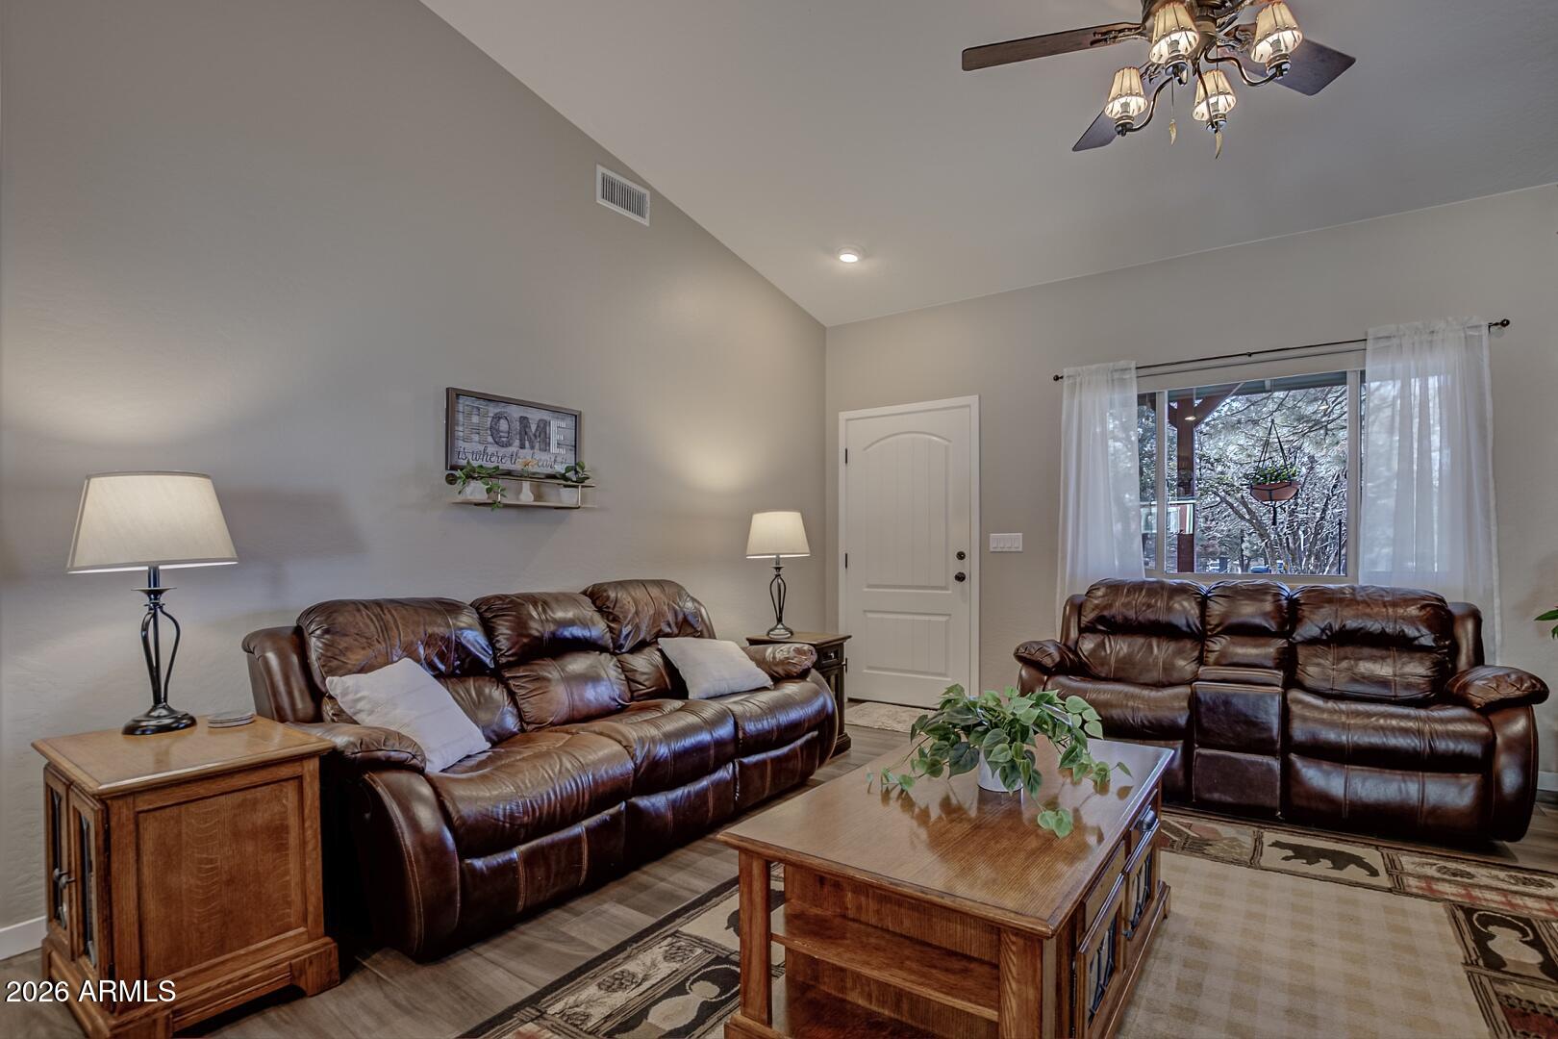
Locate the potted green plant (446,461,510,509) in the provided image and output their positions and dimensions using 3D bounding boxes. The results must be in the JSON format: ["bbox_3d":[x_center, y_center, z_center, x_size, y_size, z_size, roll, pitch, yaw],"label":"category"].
[{"bbox_3d":[-1.236,-0.137,2.658,0.160,0.190,0.200,-1,-2,38],"label":"potted green plant"}]

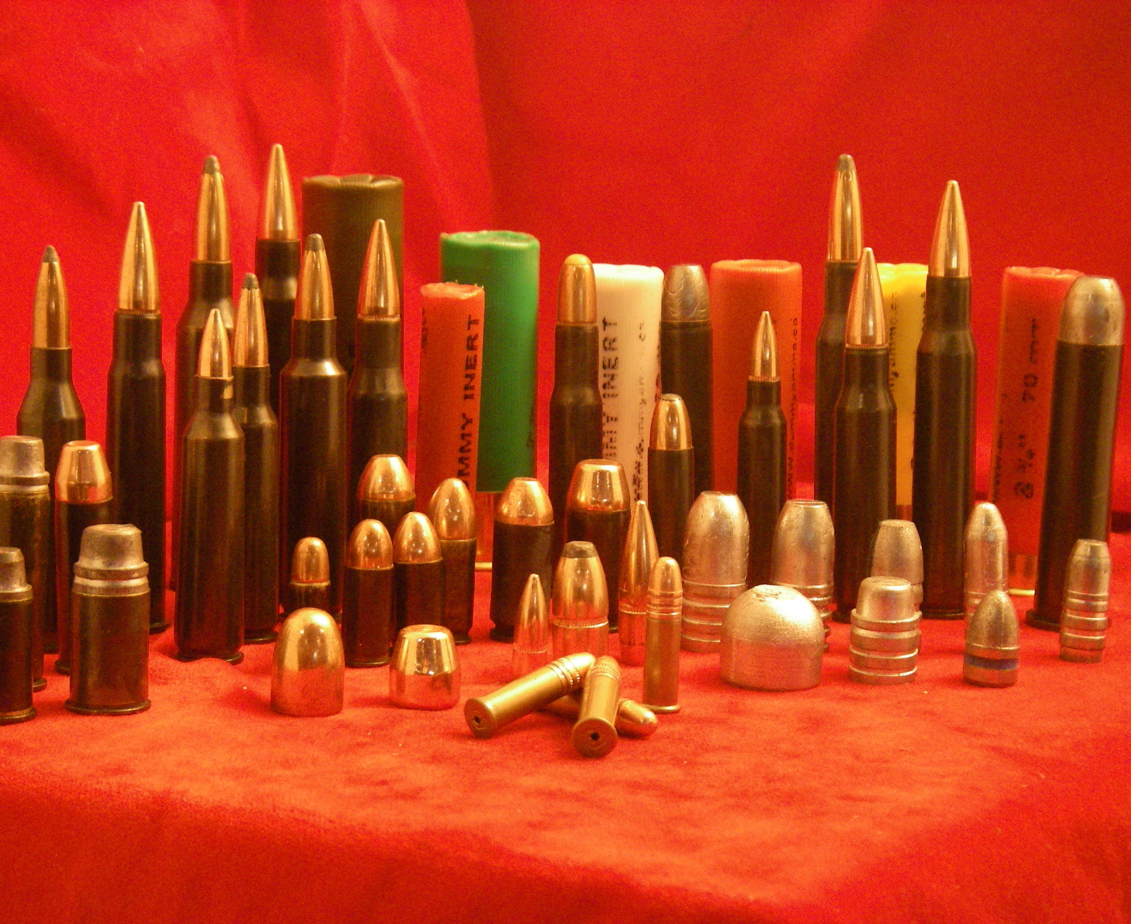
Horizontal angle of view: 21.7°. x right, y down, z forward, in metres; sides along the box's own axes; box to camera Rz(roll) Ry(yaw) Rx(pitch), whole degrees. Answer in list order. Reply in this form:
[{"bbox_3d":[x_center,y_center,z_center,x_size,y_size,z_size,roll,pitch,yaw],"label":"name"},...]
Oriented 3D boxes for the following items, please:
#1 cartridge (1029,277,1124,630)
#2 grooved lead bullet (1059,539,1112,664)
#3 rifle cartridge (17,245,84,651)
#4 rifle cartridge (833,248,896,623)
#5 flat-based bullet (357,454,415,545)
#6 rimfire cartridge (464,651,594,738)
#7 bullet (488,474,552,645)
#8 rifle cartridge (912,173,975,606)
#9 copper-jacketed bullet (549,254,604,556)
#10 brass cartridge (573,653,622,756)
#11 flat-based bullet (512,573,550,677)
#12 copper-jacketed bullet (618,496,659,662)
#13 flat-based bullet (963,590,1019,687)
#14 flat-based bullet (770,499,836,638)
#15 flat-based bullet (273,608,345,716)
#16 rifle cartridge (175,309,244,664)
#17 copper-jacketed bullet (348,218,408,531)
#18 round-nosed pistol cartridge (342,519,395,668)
[{"bbox_3d":[0.096,-0.002,0.551,0.015,0.065,0.015,3,9,0],"label":"cartridge"},{"bbox_3d":[0.092,0.024,0.519,0.008,0.021,0.008,4,7,0],"label":"grooved lead bullet"},{"bbox_3d":[-0.088,-0.002,0.506,0.012,0.069,0.012,1,8,0],"label":"rifle cartridge"},{"bbox_3d":[0.057,-0.005,0.561,0.012,0.071,0.012,0,8,0],"label":"rifle cartridge"},{"bbox_3d":[-0.032,0.015,0.535,0.011,0.032,0.011,1,7,0],"label":"flat-based bullet"},{"bbox_3d":[-0.005,0.036,0.476,0.025,0.007,0.007,-27,23,-32],"label":"rimfire cartridge"},{"bbox_3d":[-0.008,0.017,0.534,0.011,0.029,0.011,2,7,0],"label":"bullet"},{"bbox_3d":[0.072,-0.012,0.556,0.012,0.083,0.012,1,9,0],"label":"rifle cartridge"},{"bbox_3d":[0.002,-0.007,0.574,0.012,0.066,0.012,0,7,0],"label":"copper-jacketed bullet"},{"bbox_3d":[0.005,0.037,0.461,0.007,0.007,0.025,2,23,3],"label":"brass cartridge"},{"bbox_3d":[-0.006,0.027,0.499,0.006,0.017,0.006,2,9,0],"label":"flat-based bullet"},{"bbox_3d":[0.013,0.021,0.514,0.007,0.029,0.007,2,7,0],"label":"copper-jacketed bullet"},{"bbox_3d":[0.071,0.029,0.490,0.009,0.015,0.009,3,7,0],"label":"flat-based bullet"},{"bbox_3d":[0.042,0.020,0.531,0.012,0.027,0.012,2,7,0],"label":"flat-based bullet"},{"bbox_3d":[-0.041,0.031,0.471,0.011,0.016,0.011,2,7,0],"label":"flat-based bullet"},{"bbox_3d":[-0.061,0.004,0.511,0.012,0.060,0.012,2,8,0],"label":"rifle cartridge"},{"bbox_3d":[-0.037,-0.011,0.585,0.014,0.074,0.014,1,9,0],"label":"copper-jacketed bullet"},{"bbox_3d":[-0.034,0.022,0.508,0.009,0.025,0.009,2,9,0],"label":"round-nosed pistol cartridge"}]

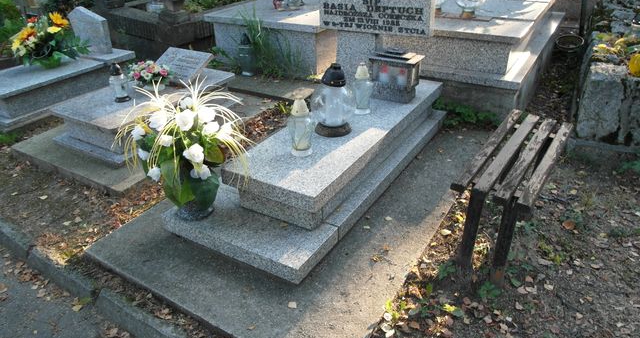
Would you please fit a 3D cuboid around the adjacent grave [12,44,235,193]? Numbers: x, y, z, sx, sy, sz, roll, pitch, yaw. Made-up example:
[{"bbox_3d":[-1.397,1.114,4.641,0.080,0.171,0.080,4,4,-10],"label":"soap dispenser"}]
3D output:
[{"bbox_3d":[-1.284,-0.471,3.136,1.192,0.472,1.288,16,34,28],"label":"adjacent grave"}]

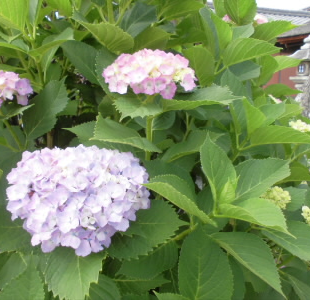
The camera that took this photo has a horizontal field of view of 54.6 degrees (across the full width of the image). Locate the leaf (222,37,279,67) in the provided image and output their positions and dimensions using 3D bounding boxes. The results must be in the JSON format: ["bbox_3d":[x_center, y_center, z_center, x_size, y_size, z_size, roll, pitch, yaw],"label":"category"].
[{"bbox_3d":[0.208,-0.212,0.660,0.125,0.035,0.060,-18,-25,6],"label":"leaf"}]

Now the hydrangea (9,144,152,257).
[{"bbox_3d":[-0.111,0.072,0.430,0.200,0.150,0.190,0,11,0],"label":"hydrangea"}]

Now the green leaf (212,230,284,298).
[{"bbox_3d":[0.149,0.179,0.480,0.140,0.030,0.068,41,44,6],"label":"green leaf"}]

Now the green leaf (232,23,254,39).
[{"bbox_3d":[0.204,-0.276,0.700,0.060,0.020,0.055,-15,39,-9],"label":"green leaf"}]

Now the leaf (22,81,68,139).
[{"bbox_3d":[-0.217,-0.079,0.600,0.072,0.145,0.030,35,3,8],"label":"leaf"}]

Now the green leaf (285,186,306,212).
[{"bbox_3d":[0.279,0.099,0.600,0.046,0.052,0.030,-1,11,-6],"label":"green leaf"}]

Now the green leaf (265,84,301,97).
[{"bbox_3d":[0.376,-0.174,0.880,0.110,0.025,0.060,10,18,11],"label":"green leaf"}]

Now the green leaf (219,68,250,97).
[{"bbox_3d":[0.180,-0.148,0.680,0.065,0.020,0.085,-27,56,-8],"label":"green leaf"}]

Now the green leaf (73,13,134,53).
[{"bbox_3d":[-0.114,-0.255,0.660,0.135,0.030,0.060,35,-34,-9],"label":"green leaf"}]

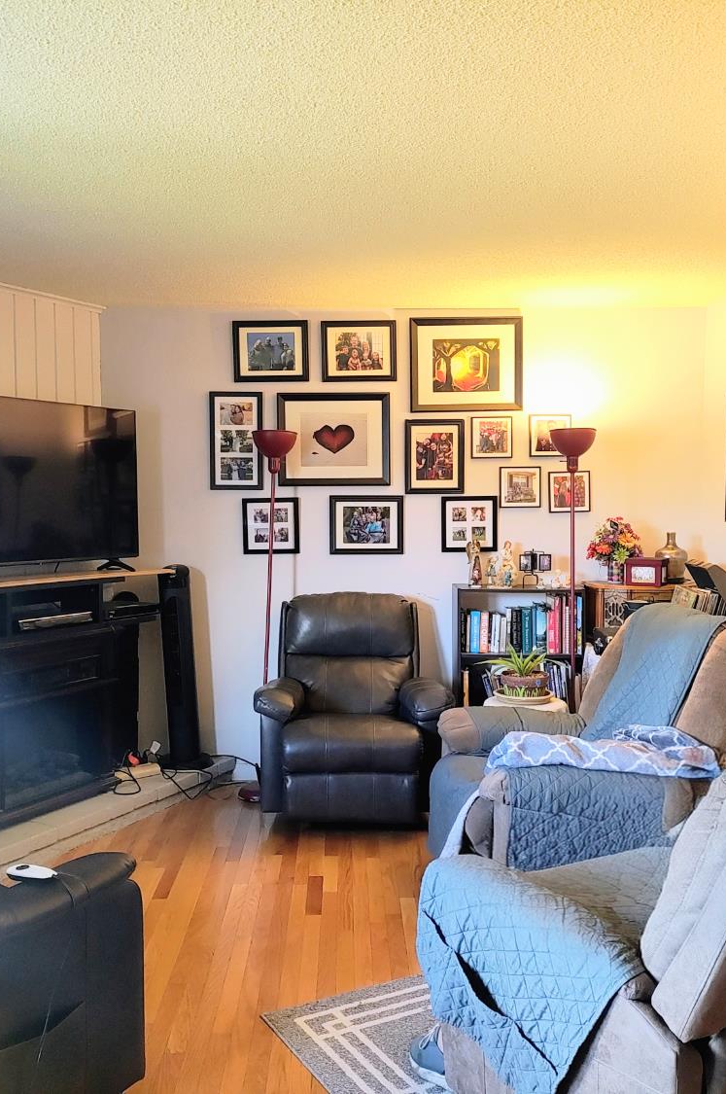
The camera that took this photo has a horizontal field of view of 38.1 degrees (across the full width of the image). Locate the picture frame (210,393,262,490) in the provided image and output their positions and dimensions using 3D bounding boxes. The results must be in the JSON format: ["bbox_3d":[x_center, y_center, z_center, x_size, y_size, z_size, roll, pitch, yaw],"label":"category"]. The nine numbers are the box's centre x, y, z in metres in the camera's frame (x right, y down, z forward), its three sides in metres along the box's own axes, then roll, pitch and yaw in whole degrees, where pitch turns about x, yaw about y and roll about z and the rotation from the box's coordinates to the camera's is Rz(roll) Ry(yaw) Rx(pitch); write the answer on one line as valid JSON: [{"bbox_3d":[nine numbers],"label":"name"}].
[{"bbox_3d":[-0.642,-0.540,5.374,0.265,0.492,0.025,0,3,-1],"label":"picture frame"}]

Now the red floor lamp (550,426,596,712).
[{"bbox_3d":[1.007,0.337,5.034,0.235,1.793,0.235,0,3,-1],"label":"red floor lamp"}]

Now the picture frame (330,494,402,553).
[{"bbox_3d":[0.018,-0.114,5.425,0.382,0.307,0.025,0,3,-1],"label":"picture frame"}]

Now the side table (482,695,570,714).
[{"bbox_3d":[0.721,0.982,4.697,0.380,0.558,0.380,0,3,-1],"label":"side table"}]

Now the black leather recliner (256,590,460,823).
[{"bbox_3d":[-0.027,0.733,5.017,0.880,1.010,0.860,0,3,1],"label":"black leather recliner"}]

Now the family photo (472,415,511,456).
[{"bbox_3d":[0.660,-0.558,5.398,0.206,0.206,0.020,0,3,-1],"label":"family photo"}]

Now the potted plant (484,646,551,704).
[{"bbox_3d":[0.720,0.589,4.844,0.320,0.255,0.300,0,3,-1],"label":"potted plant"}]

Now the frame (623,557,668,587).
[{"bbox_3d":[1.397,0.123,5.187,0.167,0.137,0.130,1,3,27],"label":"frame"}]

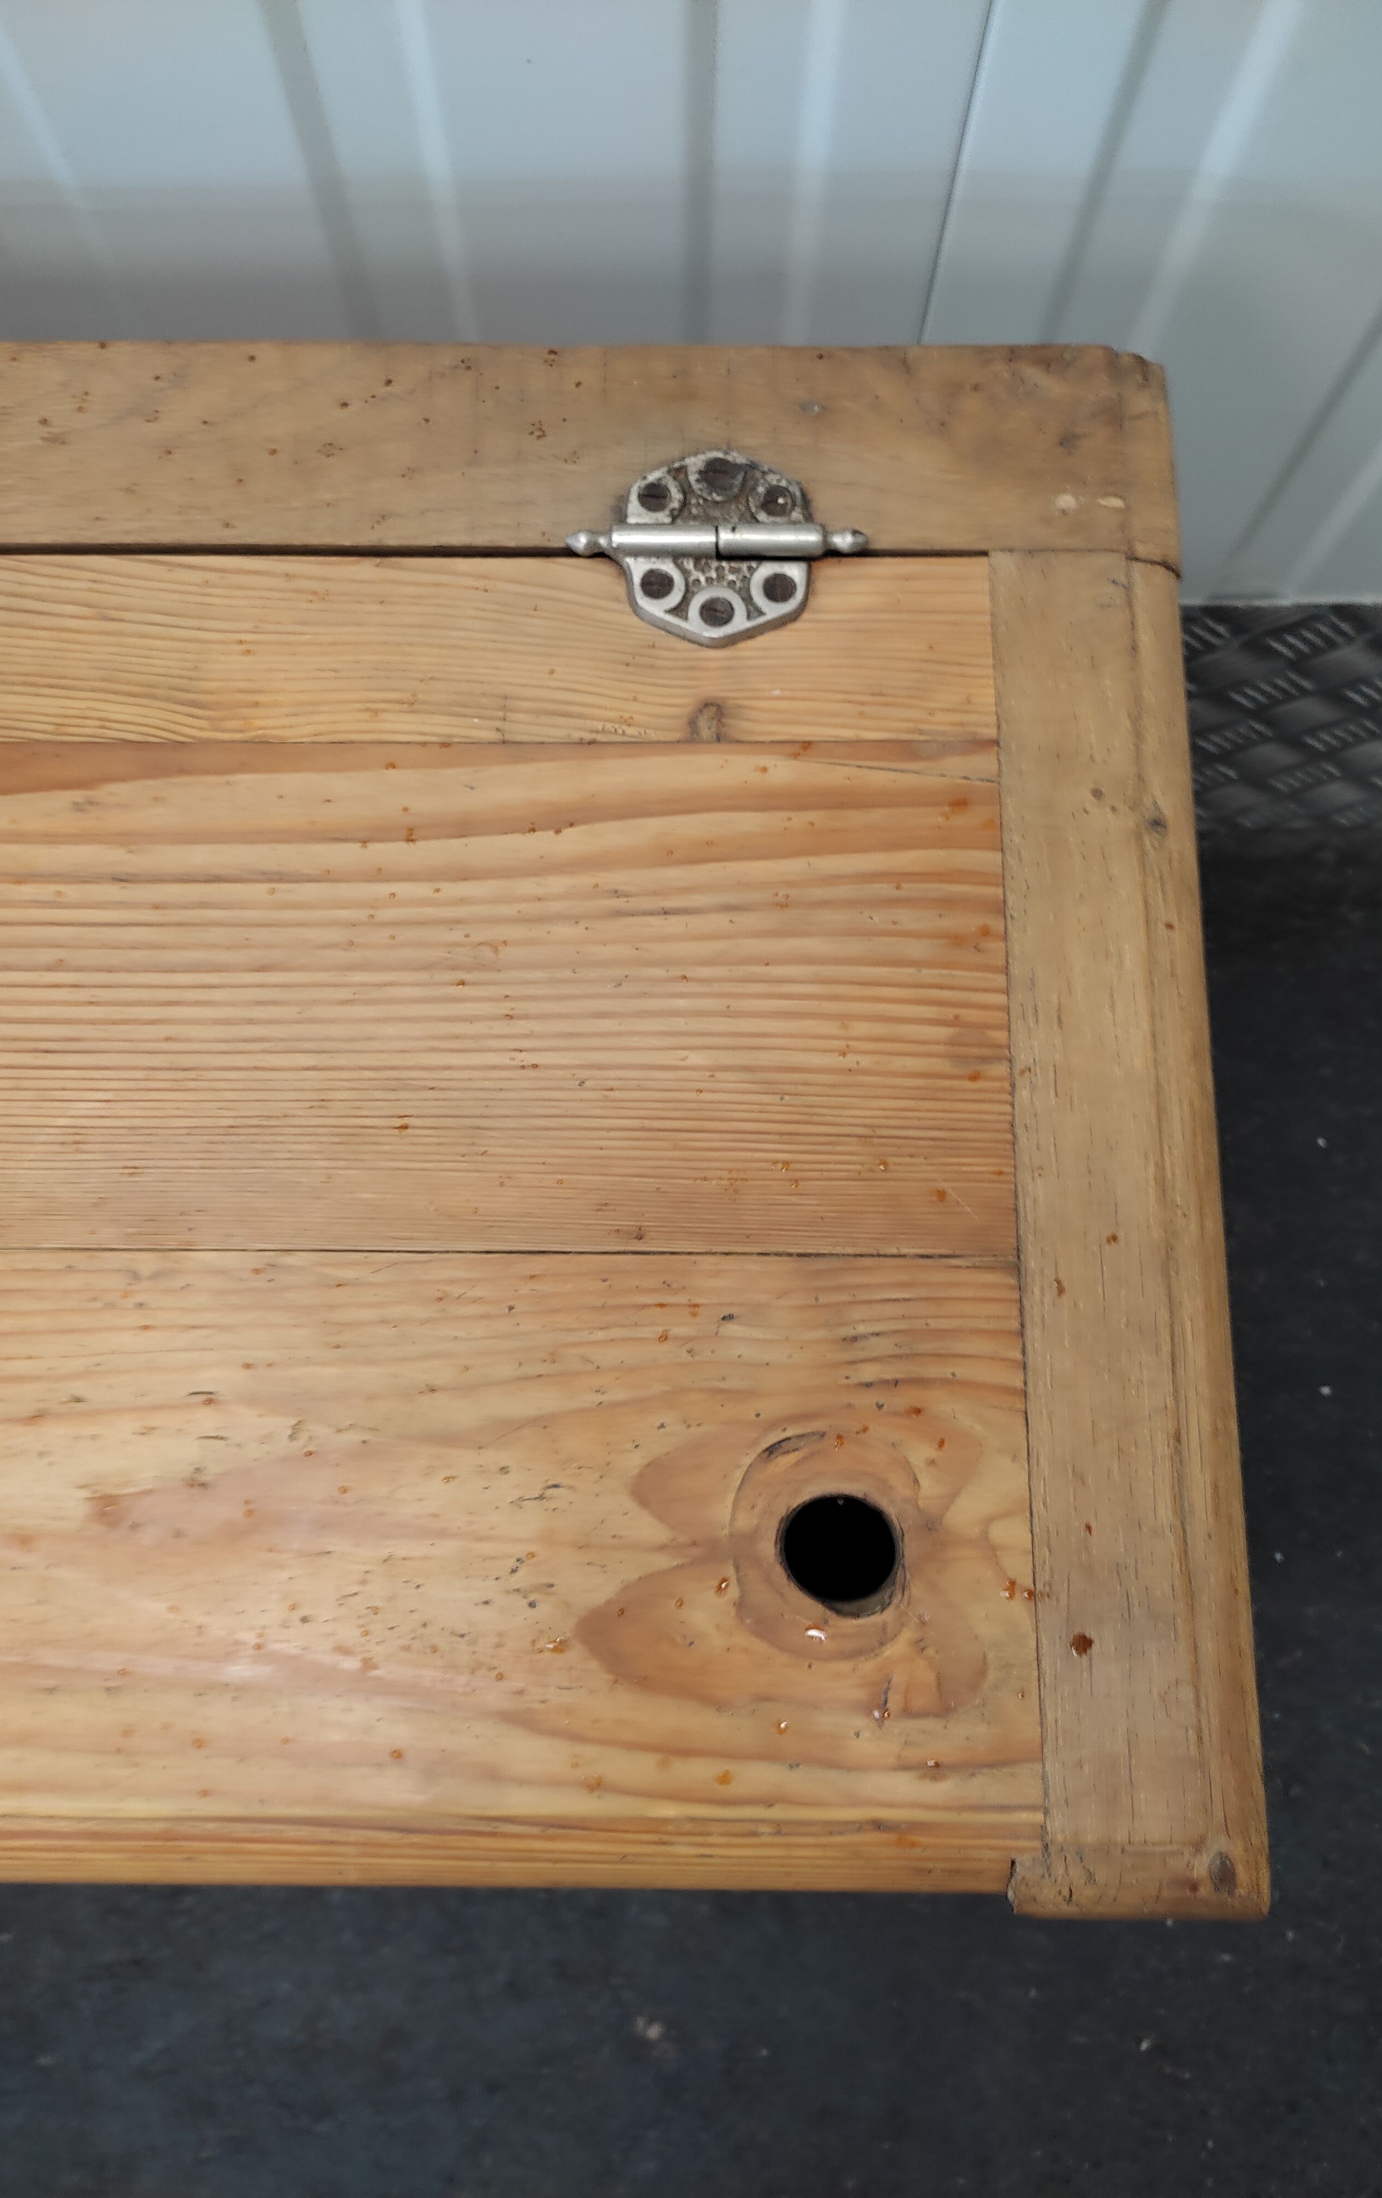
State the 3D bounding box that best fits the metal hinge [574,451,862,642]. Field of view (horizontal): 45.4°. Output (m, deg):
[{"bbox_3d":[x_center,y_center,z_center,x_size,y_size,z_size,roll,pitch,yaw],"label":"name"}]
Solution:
[{"bbox_3d":[0.006,-0.134,0.395,0.072,0.009,0.051,0,78,0],"label":"metal hinge"}]

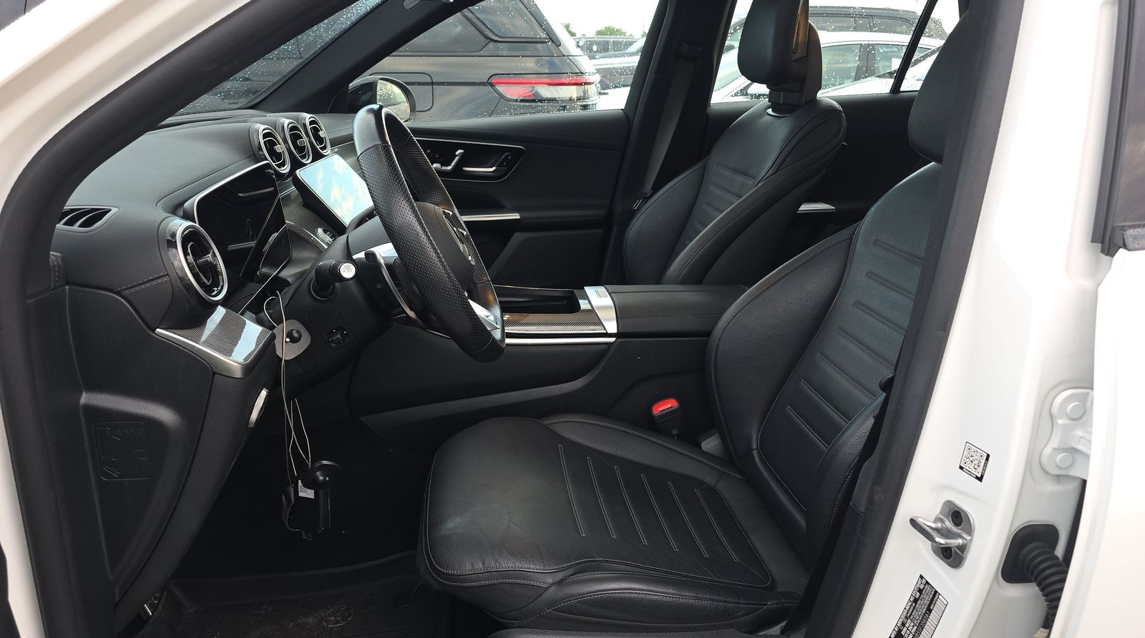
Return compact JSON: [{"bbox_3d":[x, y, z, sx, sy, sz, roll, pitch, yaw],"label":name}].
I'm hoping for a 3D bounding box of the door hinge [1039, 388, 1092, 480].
[{"bbox_3d":[0.448,0.103,0.675,0.060,0.078,0.045,8,16,10],"label":"door hinge"}]

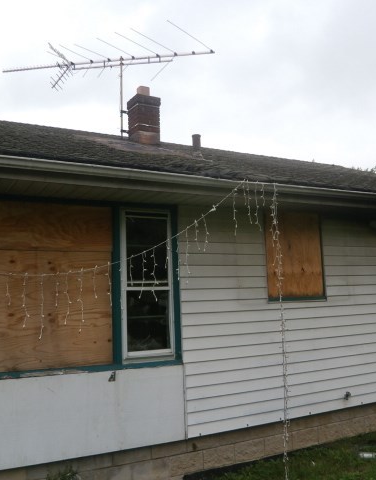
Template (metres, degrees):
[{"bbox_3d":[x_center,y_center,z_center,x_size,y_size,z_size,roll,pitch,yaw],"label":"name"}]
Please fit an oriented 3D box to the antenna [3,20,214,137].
[{"bbox_3d":[-1.464,-2.692,8.271,3.851,1.860,1.830,-2,-6,8],"label":"antenna"}]

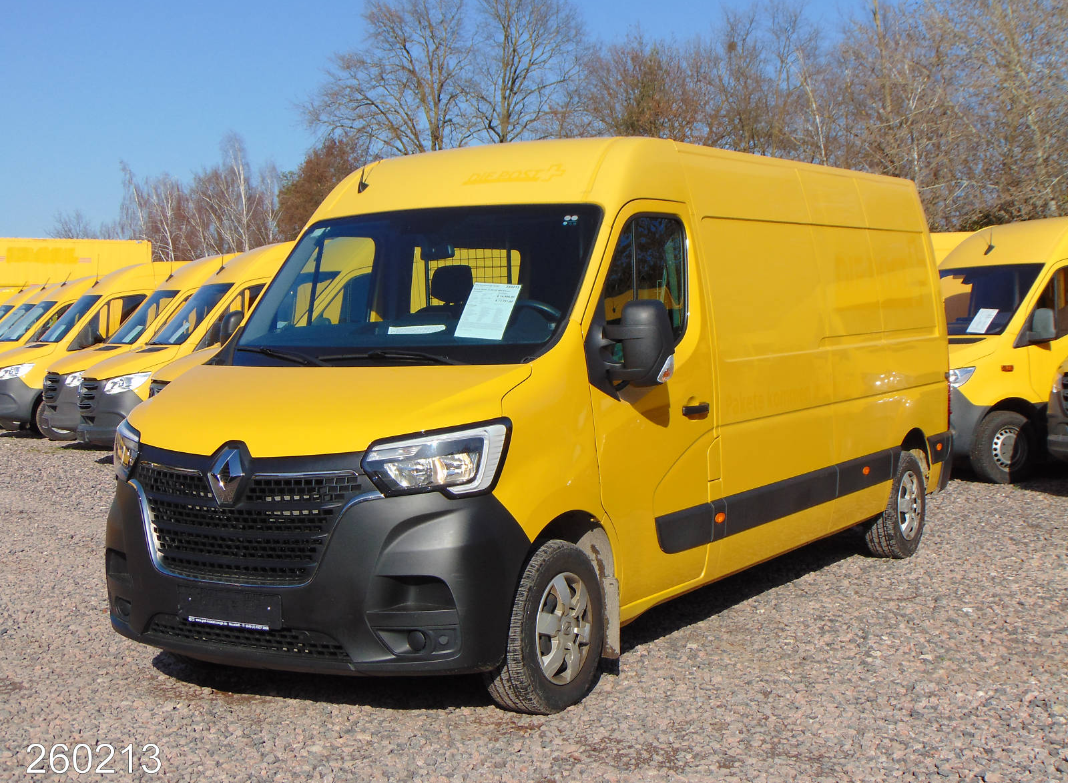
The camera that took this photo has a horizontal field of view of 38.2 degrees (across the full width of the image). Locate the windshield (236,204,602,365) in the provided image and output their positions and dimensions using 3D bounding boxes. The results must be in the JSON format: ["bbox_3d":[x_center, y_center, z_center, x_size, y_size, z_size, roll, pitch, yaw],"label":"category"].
[{"bbox_3d":[-0.575,-0.427,6.791,1.780,1.050,0.151,1,-42,32],"label":"windshield"}]

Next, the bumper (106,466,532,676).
[{"bbox_3d":[-1.014,0.683,6.091,2.000,0.740,0.620,1,3,32],"label":"bumper"}]

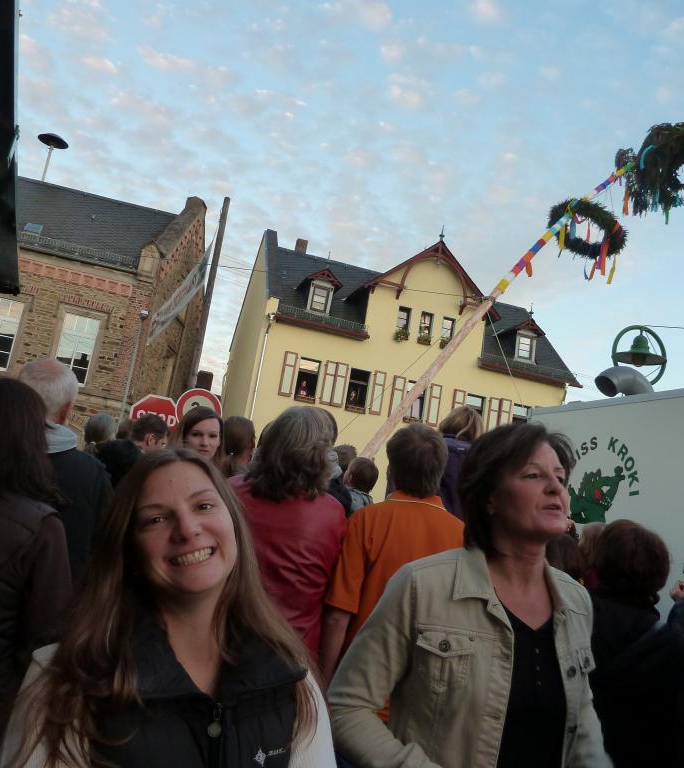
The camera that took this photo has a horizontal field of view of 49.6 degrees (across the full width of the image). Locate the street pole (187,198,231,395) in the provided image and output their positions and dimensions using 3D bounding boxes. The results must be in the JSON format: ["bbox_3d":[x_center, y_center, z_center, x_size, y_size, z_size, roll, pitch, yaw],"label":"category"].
[{"bbox_3d":[-3.236,-0.192,16.194,0.160,8.435,0.160,11,-11,-14],"label":"street pole"}]

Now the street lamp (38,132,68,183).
[{"bbox_3d":[-11.864,-9.181,29.968,1.200,2.130,1.200,12,-11,-11],"label":"street lamp"}]

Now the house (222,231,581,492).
[{"bbox_3d":[1.618,1.280,33.373,13.125,13.000,11.500,12,-12,-14],"label":"house"}]

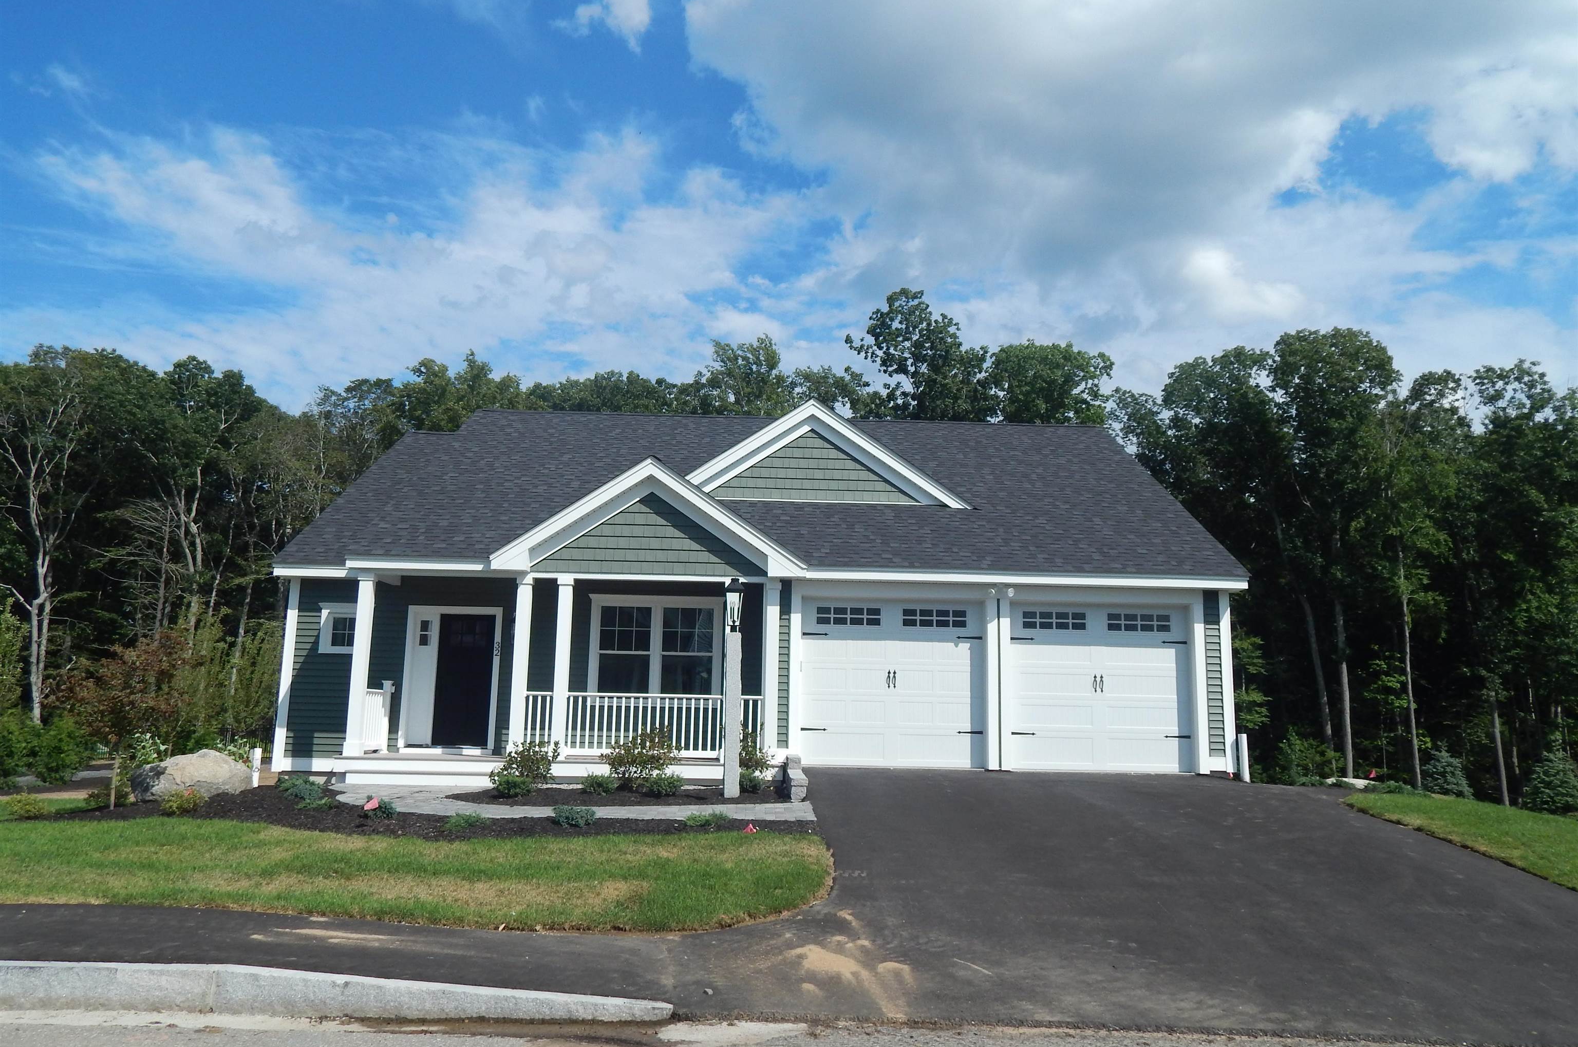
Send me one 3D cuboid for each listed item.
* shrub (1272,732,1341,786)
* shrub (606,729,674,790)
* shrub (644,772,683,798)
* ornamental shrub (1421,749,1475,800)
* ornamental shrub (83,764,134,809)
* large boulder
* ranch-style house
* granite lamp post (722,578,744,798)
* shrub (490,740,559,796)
[{"bbox_3d":[8.310,3.777,18.290,1.104,0.835,1.000,1,-10,-2],"label":"shrub"},{"bbox_3d":[-2.002,3.185,15.425,0.914,0.801,0.850,1,-10,-2],"label":"shrub"},{"bbox_3d":[-1.576,3.284,14.354,0.495,0.333,0.480,1,-10,-2],"label":"shrub"},{"bbox_3d":[10.246,3.899,17.720,0.820,0.751,0.800,1,-10,-2],"label":"ornamental shrub"},{"bbox_3d":[-7.155,2.767,11.982,0.522,0.454,0.550,1,-10,-2],"label":"ornamental shrub"},{"bbox_3d":[-6.756,2.858,12.893,1.346,0.585,1.100,1,-10,-2],"label":"large boulder"},{"bbox_3d":[-0.420,1.279,22.830,14.149,7.265,13.000,1,-10,-2],"label":"ranch-style house"},{"bbox_3d":[-0.753,2.216,15.503,0.260,2.950,0.260,1,-9,-1],"label":"granite lamp post"},{"bbox_3d":[-3.519,3.231,15.166,0.913,0.690,0.850,1,-10,-2],"label":"shrub"}]

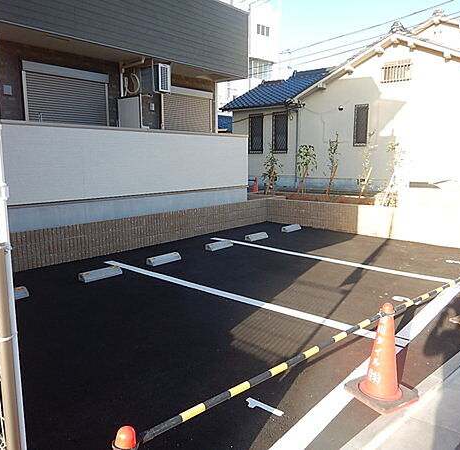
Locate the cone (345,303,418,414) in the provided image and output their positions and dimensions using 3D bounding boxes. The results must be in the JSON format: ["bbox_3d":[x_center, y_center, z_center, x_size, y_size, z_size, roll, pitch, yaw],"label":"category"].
[{"bbox_3d":[1.118,0.900,3.013,0.392,0.690,0.392,-5,11,-30],"label":"cone"}]

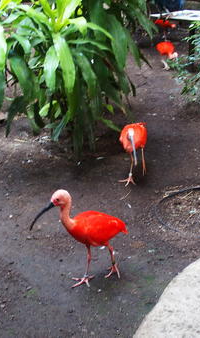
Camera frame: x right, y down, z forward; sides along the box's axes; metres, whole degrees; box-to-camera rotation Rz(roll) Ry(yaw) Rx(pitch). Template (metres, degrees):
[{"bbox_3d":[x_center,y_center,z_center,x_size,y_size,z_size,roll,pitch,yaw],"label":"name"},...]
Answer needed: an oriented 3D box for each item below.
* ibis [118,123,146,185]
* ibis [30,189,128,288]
[{"bbox_3d":[0.219,-0.118,3.362,0.163,0.352,0.418,5,23,12],"label":"ibis"},{"bbox_3d":[-0.076,0.268,2.284,0.454,0.444,0.153,-10,24,-24],"label":"ibis"}]

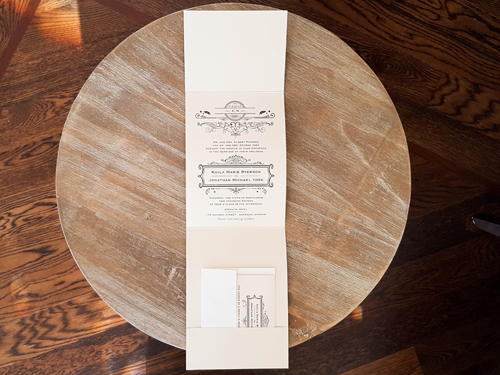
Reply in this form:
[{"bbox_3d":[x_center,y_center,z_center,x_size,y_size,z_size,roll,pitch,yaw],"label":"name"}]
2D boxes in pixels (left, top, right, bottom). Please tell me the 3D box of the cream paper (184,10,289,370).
[{"bbox_3d":[-0.017,0.005,0.486,0.131,0.020,0.455,0,90,0],"label":"cream paper"}]

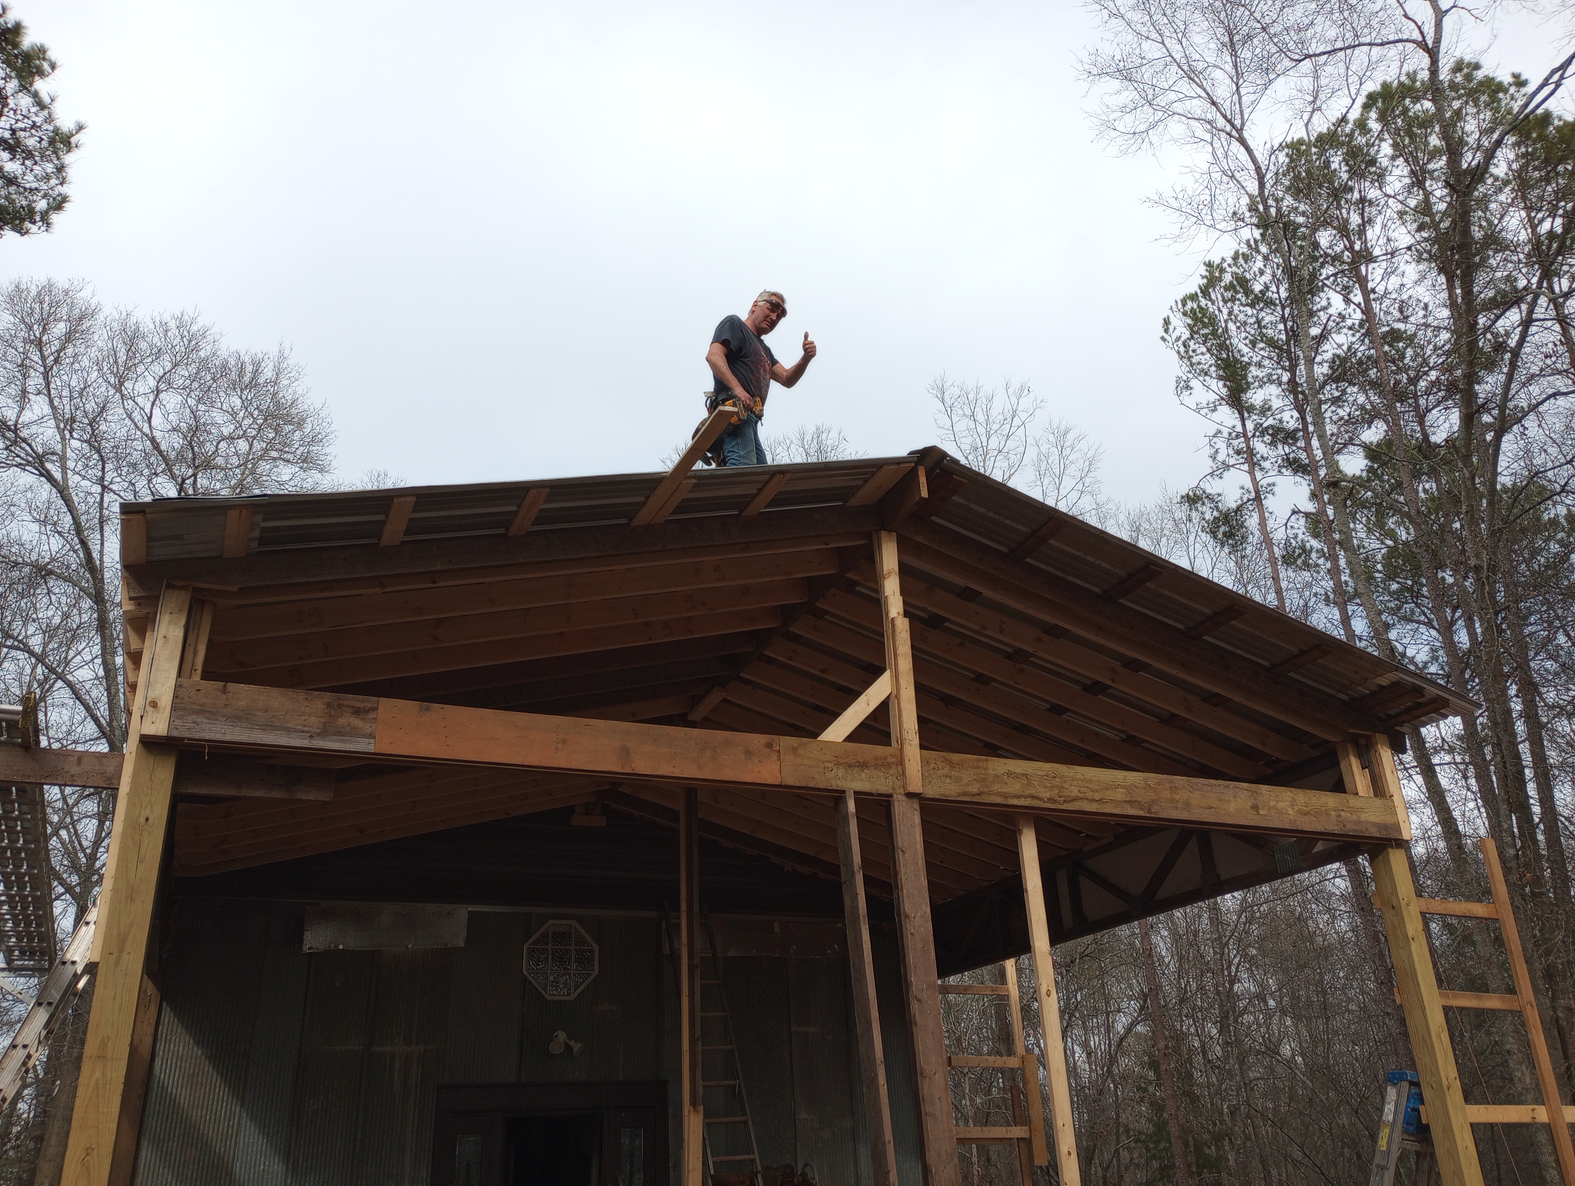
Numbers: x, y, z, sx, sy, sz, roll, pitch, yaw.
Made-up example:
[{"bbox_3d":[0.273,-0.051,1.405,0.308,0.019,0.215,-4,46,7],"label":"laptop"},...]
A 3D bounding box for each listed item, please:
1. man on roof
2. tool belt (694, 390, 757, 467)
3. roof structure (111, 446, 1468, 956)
[{"bbox_3d":[-0.196,-1.084,7.466,0.470,1.712,0.600,-17,-28,28],"label":"man on roof"},{"bbox_3d":[-0.338,-0.967,7.423,0.370,0.380,0.500,-17,-28,28],"label":"tool belt"},{"bbox_3d":[-0.357,1.146,8.548,7.270,1.800,5.570,8,-27,-23],"label":"roof structure"}]

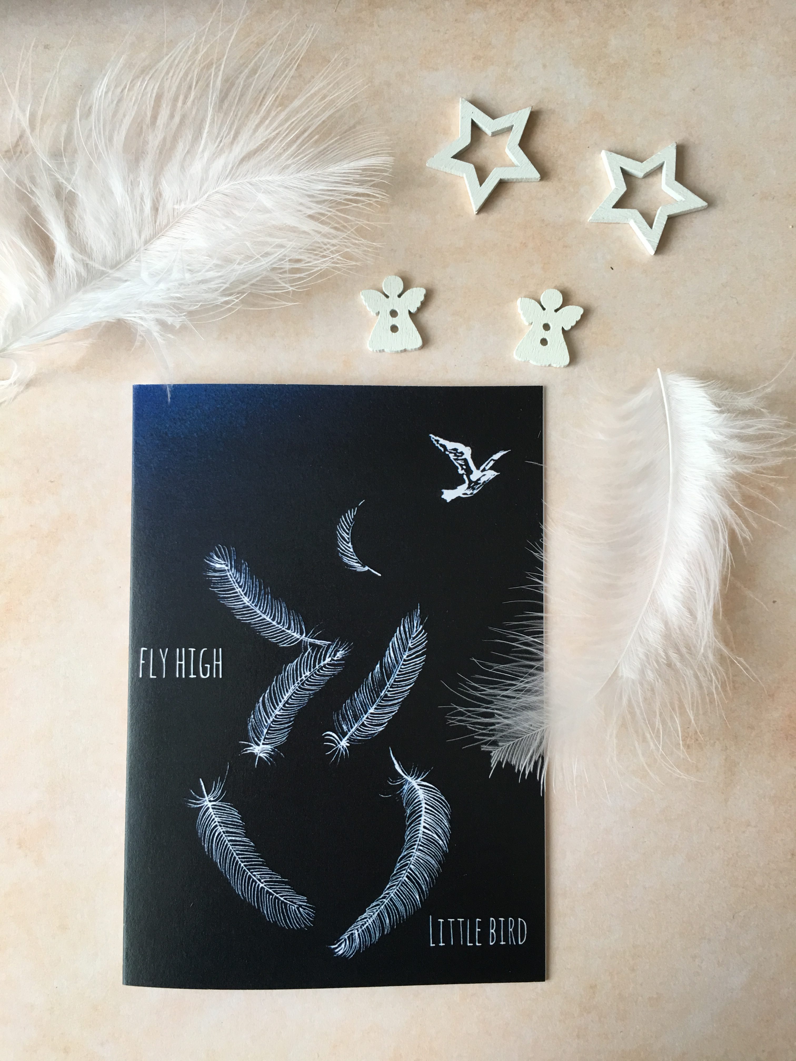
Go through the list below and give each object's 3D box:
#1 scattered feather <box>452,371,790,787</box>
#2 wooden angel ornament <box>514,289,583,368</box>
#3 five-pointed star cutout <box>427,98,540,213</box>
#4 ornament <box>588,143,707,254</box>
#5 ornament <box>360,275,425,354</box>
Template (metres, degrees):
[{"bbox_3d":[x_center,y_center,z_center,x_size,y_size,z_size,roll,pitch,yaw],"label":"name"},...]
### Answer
[{"bbox_3d":[0.058,0.013,0.222,0.064,0.018,0.106,20,87,0],"label":"scattered feather"},{"bbox_3d":[0.039,-0.053,0.233,0.017,0.002,0.020,10,87,0],"label":"wooden angel ornament"},{"bbox_3d":[0.023,-0.101,0.235,0.032,0.002,0.029,-26,88,-2],"label":"five-pointed star cutout"},{"bbox_3d":[0.066,-0.089,0.235,0.031,0.002,0.030,30,87,1],"label":"ornament"},{"bbox_3d":[-0.001,-0.057,0.233,0.017,0.002,0.020,-4,87,-1],"label":"ornament"}]

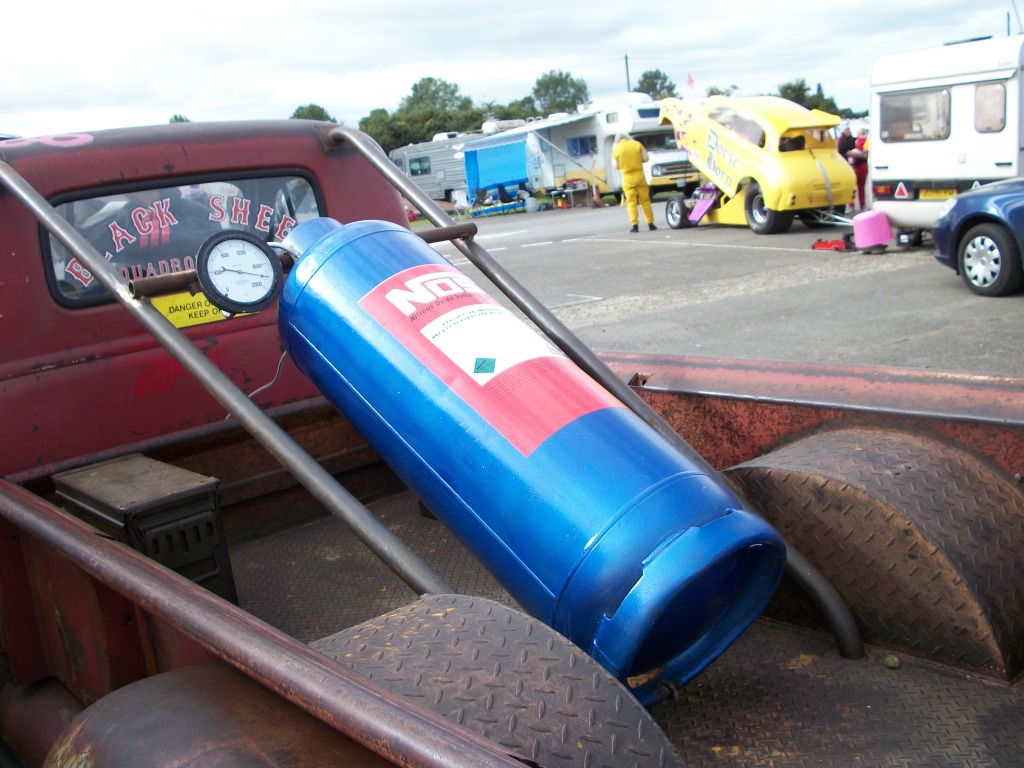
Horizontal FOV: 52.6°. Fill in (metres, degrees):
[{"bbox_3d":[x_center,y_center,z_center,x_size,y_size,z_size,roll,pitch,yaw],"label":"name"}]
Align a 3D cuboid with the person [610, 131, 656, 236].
[{"bbox_3d":[2.215,-3.659,18.800,0.660,1.750,0.450,-4,13,7],"label":"person"}]

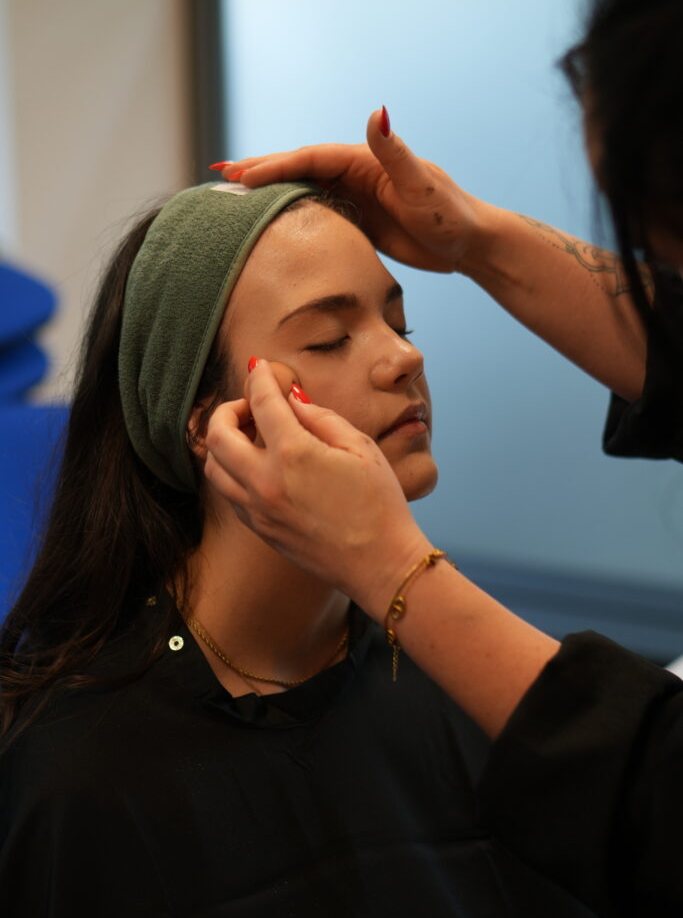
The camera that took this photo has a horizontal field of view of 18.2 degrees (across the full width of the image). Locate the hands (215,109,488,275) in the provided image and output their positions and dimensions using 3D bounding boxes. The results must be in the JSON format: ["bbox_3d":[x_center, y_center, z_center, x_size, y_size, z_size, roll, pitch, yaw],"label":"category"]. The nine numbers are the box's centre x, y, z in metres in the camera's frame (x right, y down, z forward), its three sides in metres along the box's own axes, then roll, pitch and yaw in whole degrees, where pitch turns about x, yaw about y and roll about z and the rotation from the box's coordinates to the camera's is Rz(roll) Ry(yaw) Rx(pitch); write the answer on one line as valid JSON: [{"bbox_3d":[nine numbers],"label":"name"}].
[{"bbox_3d":[0.007,-0.160,1.280,0.165,0.083,0.090,16,16,3],"label":"hands"}]

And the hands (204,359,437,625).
[{"bbox_3d":[-0.014,0.019,1.200,0.090,0.158,0.078,-30,-12,-10],"label":"hands"}]

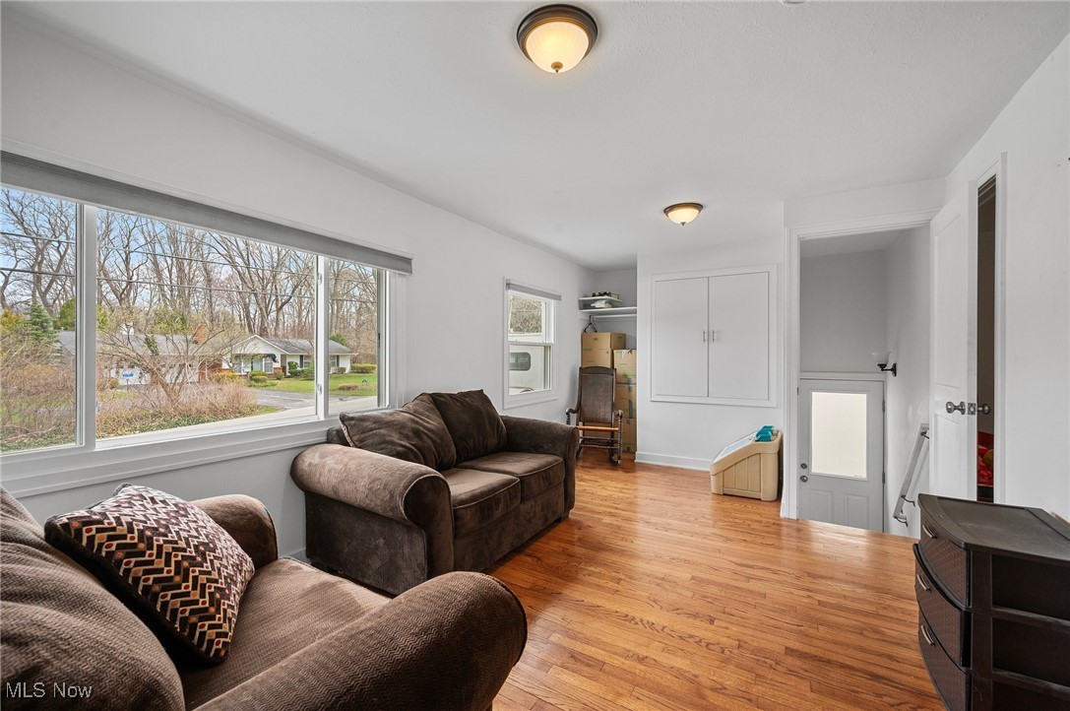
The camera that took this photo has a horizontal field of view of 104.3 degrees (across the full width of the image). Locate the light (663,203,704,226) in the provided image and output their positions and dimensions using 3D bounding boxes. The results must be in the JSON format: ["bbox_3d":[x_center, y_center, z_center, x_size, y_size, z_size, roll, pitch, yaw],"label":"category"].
[{"bbox_3d":[1.149,-1.071,3.215,0.286,0.137,0.286,0,0,31],"label":"light"}]

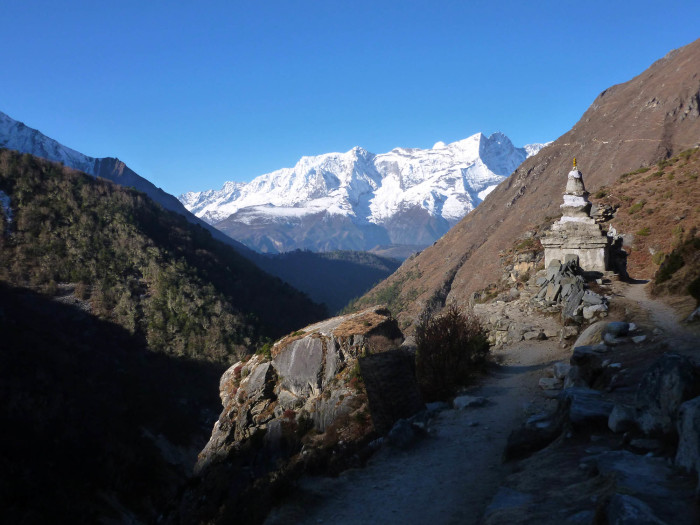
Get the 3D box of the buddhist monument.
[{"bbox_3d":[8.930,-1.860,27.000,2.450,4.450,2.450,0,0,24],"label":"buddhist monument"}]

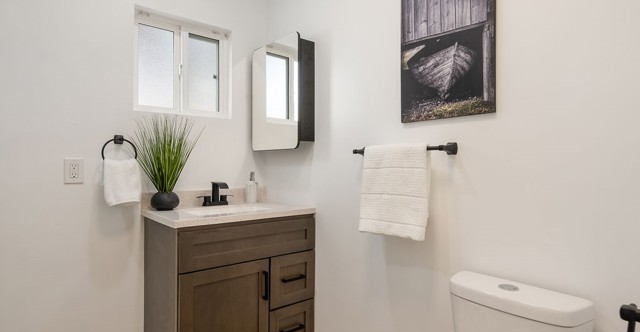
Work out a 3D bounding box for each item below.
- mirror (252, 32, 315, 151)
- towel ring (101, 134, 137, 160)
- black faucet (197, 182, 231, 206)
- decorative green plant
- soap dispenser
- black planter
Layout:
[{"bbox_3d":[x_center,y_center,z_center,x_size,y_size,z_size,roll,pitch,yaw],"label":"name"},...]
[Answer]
[{"bbox_3d":[-0.238,-0.428,2.122,0.132,0.660,0.533,0,0,-40],"label":"mirror"},{"bbox_3d":[-1.057,-0.072,1.780,0.160,0.180,0.066,0,0,-40],"label":"towel ring"},{"bbox_3d":[-0.608,0.173,2.040,0.234,0.145,0.142,0,0,-40],"label":"black faucet"},{"bbox_3d":[-0.832,-0.066,1.835,0.350,0.417,0.310,0,0,-40],"label":"decorative green plant"},{"bbox_3d":[-0.448,0.143,2.243,0.071,0.208,0.074,0,0,-28],"label":"soap dispenser"},{"bbox_3d":[-0.850,0.192,1.852,0.143,0.104,0.143,0,0,-40],"label":"black planter"}]

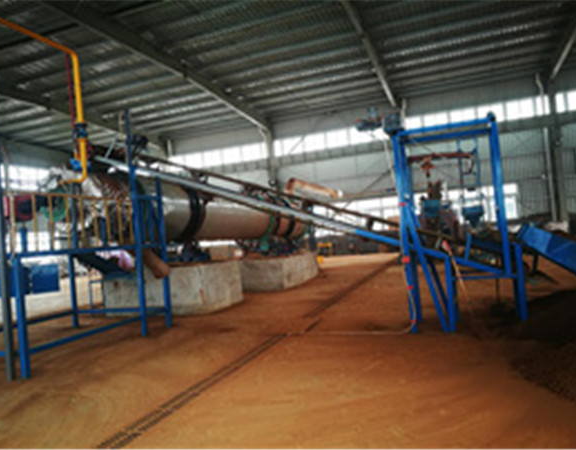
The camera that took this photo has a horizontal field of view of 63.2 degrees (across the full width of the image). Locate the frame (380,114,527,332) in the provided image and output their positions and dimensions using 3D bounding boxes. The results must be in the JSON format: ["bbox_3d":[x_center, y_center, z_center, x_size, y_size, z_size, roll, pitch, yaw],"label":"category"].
[{"bbox_3d":[2.560,0.025,7.124,1.648,3.024,0.928,-5,-1,21],"label":"frame"}]

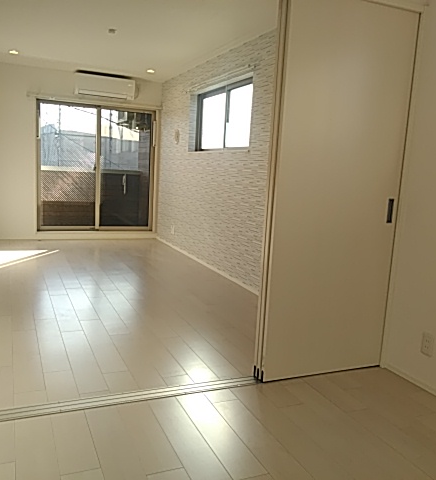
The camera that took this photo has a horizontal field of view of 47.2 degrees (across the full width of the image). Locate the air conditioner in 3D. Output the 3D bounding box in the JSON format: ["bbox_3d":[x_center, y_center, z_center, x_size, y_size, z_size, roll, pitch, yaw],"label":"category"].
[{"bbox_3d":[-1.597,-2.153,7.062,0.810,0.280,0.235,-1,9,-23],"label":"air conditioner"}]

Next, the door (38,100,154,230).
[{"bbox_3d":[-1.770,-1.037,7.364,1.690,1.830,0.100,-1,9,-23],"label":"door"}]

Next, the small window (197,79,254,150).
[{"bbox_3d":[0.047,-1.357,5.596,0.100,0.715,1.660,-1,9,-23],"label":"small window"}]

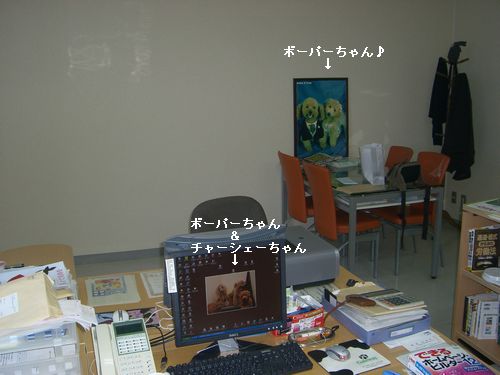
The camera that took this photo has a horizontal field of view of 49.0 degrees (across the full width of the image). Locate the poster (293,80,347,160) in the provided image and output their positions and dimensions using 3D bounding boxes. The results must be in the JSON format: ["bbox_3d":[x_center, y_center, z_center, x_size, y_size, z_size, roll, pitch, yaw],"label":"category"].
[{"bbox_3d":[0.666,-0.610,5.013,0.545,0.757,0.030,-5,13,-18],"label":"poster"}]

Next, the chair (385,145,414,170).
[{"bbox_3d":[1.106,0.105,4.806,0.520,0.870,0.430,-5,13,-18],"label":"chair"}]

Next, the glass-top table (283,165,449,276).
[{"bbox_3d":[0.847,0.249,4.500,0.760,0.710,1.240,-5,13,-17],"label":"glass-top table"}]

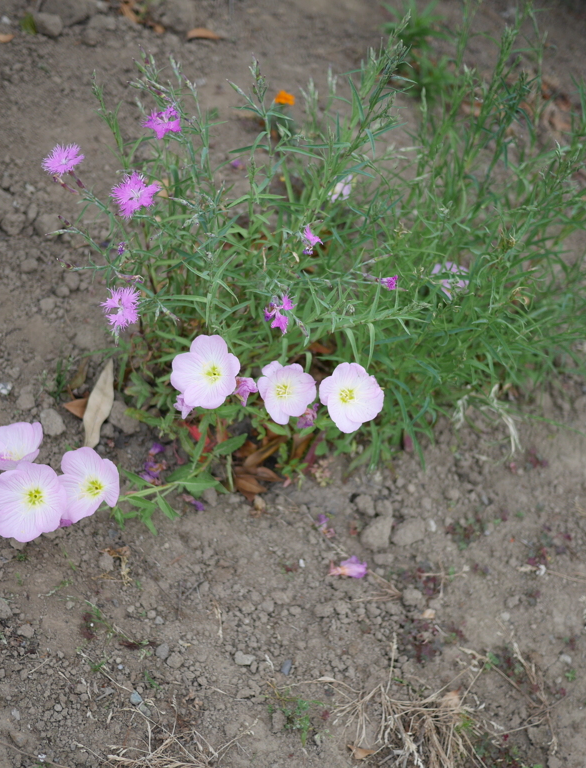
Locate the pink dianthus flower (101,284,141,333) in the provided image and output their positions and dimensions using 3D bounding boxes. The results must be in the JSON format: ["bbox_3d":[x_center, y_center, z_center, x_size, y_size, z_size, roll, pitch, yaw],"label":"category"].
[{"bbox_3d":[-0.134,-0.058,0.920,0.030,0.013,0.035,0,85,0],"label":"pink dianthus flower"}]

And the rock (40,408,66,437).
[{"bbox_3d":[-0.190,0.030,0.934,0.019,0.013,0.018,0,48,0],"label":"rock"}]

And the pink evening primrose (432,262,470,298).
[{"bbox_3d":[0.130,-0.085,0.973,0.036,0.018,0.034,2,53,-2],"label":"pink evening primrose"}]

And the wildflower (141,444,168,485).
[{"bbox_3d":[-0.114,0.065,0.970,0.024,0.014,0.033,0,50,0],"label":"wildflower"}]

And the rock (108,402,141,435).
[{"bbox_3d":[-0.140,0.029,0.986,0.028,0.015,0.025,0,50,0],"label":"rock"}]

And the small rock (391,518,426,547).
[{"bbox_3d":[0.084,0.108,0.864,0.025,0.013,0.017,0,48,0],"label":"small rock"}]

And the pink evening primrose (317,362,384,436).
[{"bbox_3d":[0.046,0.011,0.930,0.051,0.026,0.055,0,81,-2],"label":"pink evening primrose"}]

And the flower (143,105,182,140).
[{"bbox_3d":[-0.106,-0.212,0.960,0.031,0.015,0.030,0,50,0],"label":"flower"}]

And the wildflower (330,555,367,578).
[{"bbox_3d":[0.040,0.130,0.845,0.027,0.012,0.014,-3,48,-3],"label":"wildflower"}]

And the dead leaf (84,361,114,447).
[{"bbox_3d":[-0.155,0.016,0.939,0.021,0.012,0.085,4,48,4],"label":"dead leaf"}]

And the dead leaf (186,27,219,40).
[{"bbox_3d":[-0.100,-0.387,1.309,0.036,0.010,0.014,0,48,0],"label":"dead leaf"}]

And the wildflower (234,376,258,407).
[{"bbox_3d":[-0.037,0.006,0.920,0.019,0.017,0.022,0,84,-6],"label":"wildflower"}]

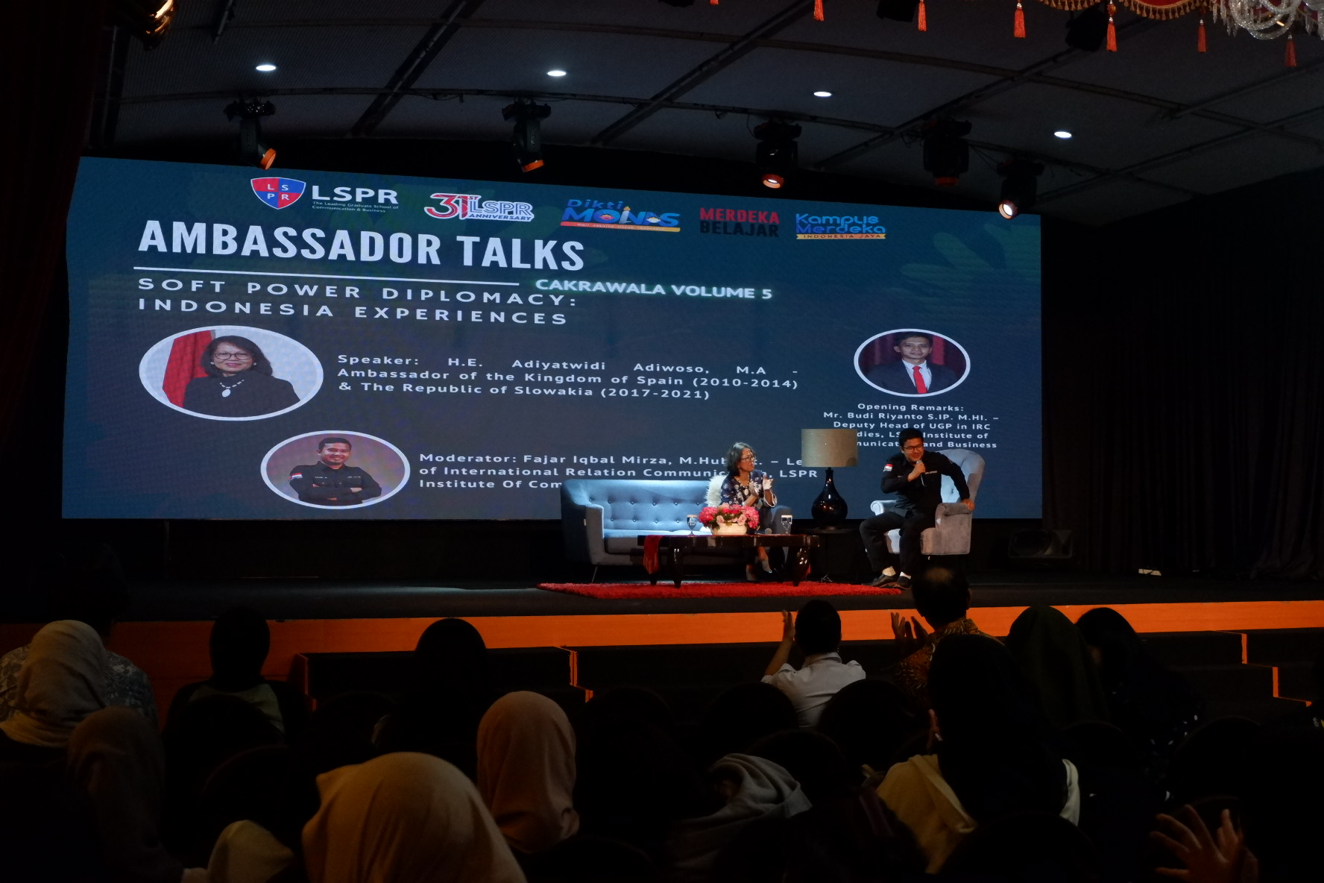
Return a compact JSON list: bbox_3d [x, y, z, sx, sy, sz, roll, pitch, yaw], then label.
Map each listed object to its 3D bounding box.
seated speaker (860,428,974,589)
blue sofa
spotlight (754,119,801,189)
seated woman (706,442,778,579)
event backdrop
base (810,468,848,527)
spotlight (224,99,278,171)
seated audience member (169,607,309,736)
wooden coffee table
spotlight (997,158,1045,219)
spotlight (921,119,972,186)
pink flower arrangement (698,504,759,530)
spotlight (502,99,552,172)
[{"bbox_3d":[2.063,0.528,14.277,0.711,1.294,0.810,-1,-2,30],"label":"seated speaker"},{"bbox_3d":[0.127,0.774,15.423,1.838,0.869,0.909,1,-2,-18],"label":"blue sofa"},{"bbox_3d":[0.949,-2.355,14.500,0.380,0.500,0.320,0,-2,6],"label":"spotlight"},{"bbox_3d":[0.689,0.587,14.700,0.500,1.140,0.650,1,-3,-30],"label":"seated woman"},{"bbox_3d":[-0.612,-0.835,16.657,9.534,3.132,0.119,1,-2,-18],"label":"event backdrop"},{"bbox_3d":[1.432,0.476,15.100,0.320,0.498,0.320,0,-2,0],"label":"base"},{"bbox_3d":[-3.076,-2.286,13.200,0.390,0.470,0.330,-1,-3,18],"label":"spotlight"},{"bbox_3d":[-1.575,1.232,6.500,0.494,1.245,0.810,1,-2,-16],"label":"seated audience member"},{"bbox_3d":[0.540,0.964,14.430,1.314,0.425,0.771,1,-2,-18],"label":"wooden coffee table"},{"bbox_3d":[3.250,-2.289,15.964,0.395,0.524,0.375,-2,-3,42],"label":"spotlight"},{"bbox_3d":[2.254,-2.283,14.000,0.380,0.480,0.320,0,-2,-3],"label":"spotlight"},{"bbox_3d":[0.547,0.638,14.422,0.464,0.257,0.356,1,-2,-18],"label":"pink flower arrangement"},{"bbox_3d":[-1.060,-2.403,13.900,0.380,0.500,0.330,1,-3,-28],"label":"spotlight"}]

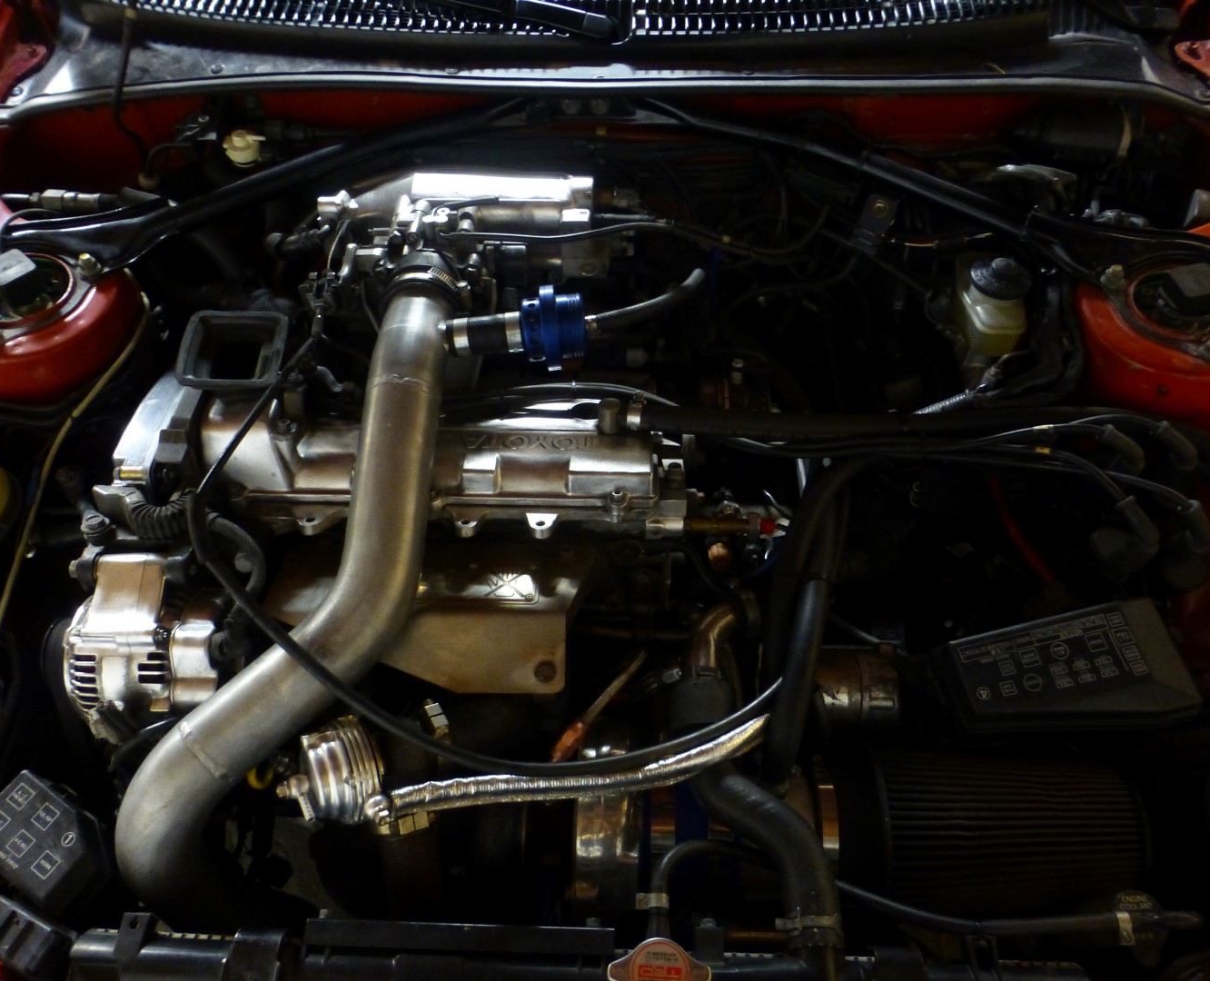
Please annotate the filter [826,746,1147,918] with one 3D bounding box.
[{"bbox_3d":[0.321,0.299,0.790,0.245,0.143,0.143,1,57,1],"label":"filter"}]

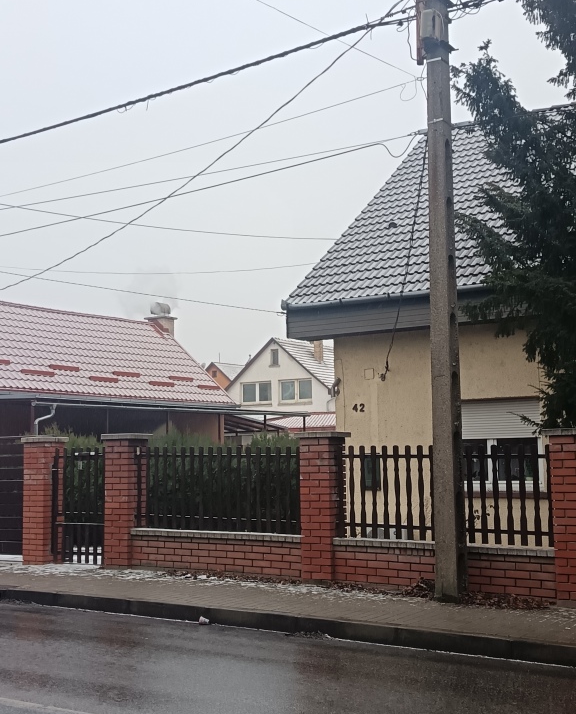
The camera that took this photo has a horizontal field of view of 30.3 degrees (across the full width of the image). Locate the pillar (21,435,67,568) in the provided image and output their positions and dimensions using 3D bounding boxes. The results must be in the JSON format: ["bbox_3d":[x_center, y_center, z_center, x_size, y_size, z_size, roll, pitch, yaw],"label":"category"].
[{"bbox_3d":[-3.228,1.890,14.118,0.440,1.650,0.440,-4,-6,33],"label":"pillar"}]

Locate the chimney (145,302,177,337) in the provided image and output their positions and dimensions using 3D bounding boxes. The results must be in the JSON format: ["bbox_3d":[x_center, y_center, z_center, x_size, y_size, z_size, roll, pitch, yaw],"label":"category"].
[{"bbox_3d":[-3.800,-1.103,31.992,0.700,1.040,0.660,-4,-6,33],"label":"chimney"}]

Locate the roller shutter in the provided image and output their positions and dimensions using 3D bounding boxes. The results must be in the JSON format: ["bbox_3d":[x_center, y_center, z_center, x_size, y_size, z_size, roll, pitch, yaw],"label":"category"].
[{"bbox_3d":[3.042,0.909,15.716,1.471,0.596,0.080,-4,-6,34],"label":"roller shutter"}]

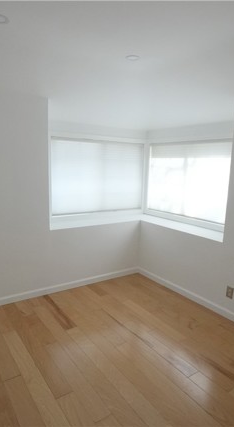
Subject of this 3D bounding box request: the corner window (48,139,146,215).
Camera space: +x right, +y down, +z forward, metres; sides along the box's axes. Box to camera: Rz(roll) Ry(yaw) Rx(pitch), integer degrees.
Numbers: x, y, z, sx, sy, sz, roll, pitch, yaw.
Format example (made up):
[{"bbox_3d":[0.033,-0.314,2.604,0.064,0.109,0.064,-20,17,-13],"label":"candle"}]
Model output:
[{"bbox_3d":[-0.229,-0.528,4.130,1.550,1.037,0.040,-5,11,-34],"label":"corner window"}]

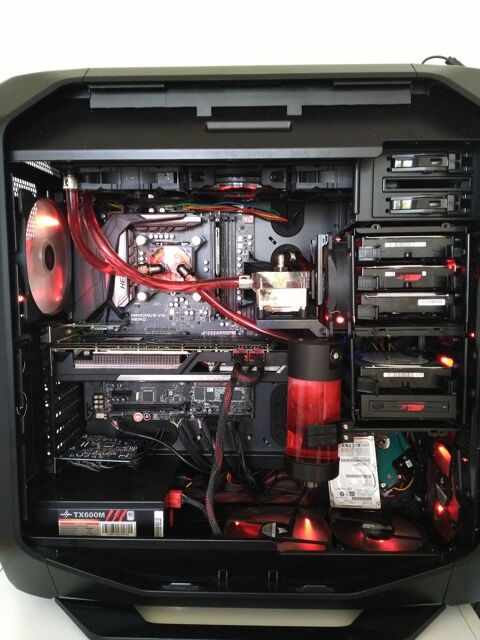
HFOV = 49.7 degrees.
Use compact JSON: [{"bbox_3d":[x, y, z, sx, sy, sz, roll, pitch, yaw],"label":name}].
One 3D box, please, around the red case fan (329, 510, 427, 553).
[{"bbox_3d":[0.173,0.273,0.646,0.120,0.025,0.120,0,4,2],"label":"red case fan"}]

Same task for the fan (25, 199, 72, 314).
[{"bbox_3d":[-0.233,-0.073,0.602,0.025,0.138,0.138,0,4,2],"label":"fan"}]

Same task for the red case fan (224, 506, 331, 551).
[{"bbox_3d":[0.048,0.272,0.651,0.135,0.025,0.135,0,4,2],"label":"red case fan"}]

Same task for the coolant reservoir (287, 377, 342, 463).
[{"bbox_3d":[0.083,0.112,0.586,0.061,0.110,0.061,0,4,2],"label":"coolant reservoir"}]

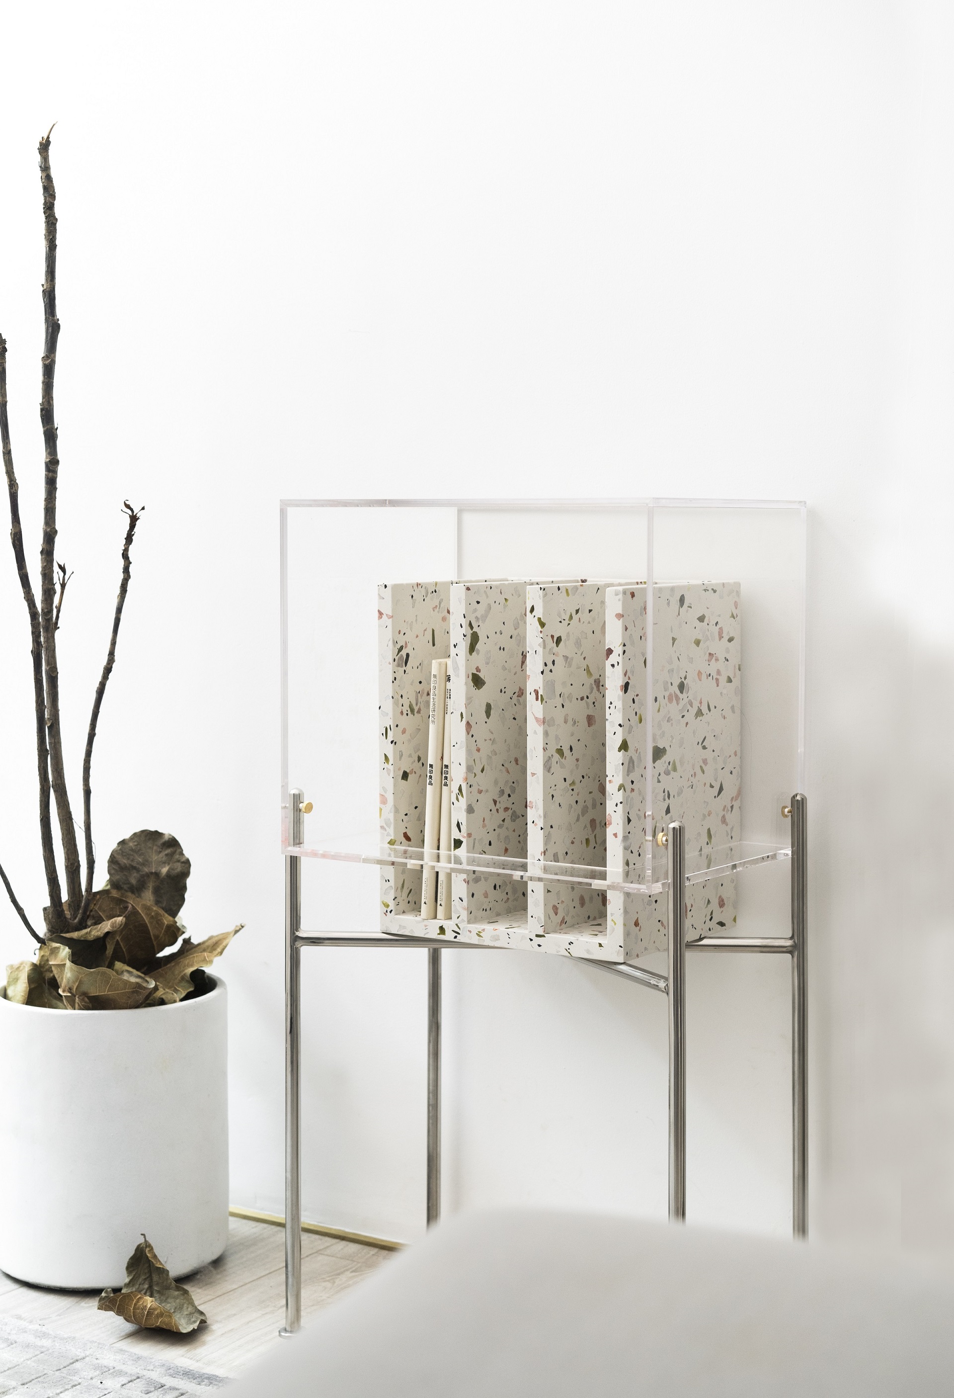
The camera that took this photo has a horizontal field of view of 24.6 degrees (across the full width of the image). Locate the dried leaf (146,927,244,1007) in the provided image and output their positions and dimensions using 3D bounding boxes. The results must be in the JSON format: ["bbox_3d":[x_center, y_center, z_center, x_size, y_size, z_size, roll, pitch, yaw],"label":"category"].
[{"bbox_3d":[-0.323,0.303,2.499,0.108,0.074,0.075,-1,4,-7],"label":"dried leaf"}]

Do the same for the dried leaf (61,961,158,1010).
[{"bbox_3d":[-0.415,0.324,2.457,0.105,0.045,0.065,-1,4,-10],"label":"dried leaf"}]

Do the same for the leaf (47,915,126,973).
[{"bbox_3d":[-0.446,0.279,2.499,0.086,0.052,0.060,-1,4,-10],"label":"leaf"}]

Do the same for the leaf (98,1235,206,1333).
[{"bbox_3d":[-0.345,0.621,2.323,0.111,0.072,0.085,-1,4,-9],"label":"leaf"}]

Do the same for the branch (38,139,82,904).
[{"bbox_3d":[-0.486,-0.201,2.552,0.039,0.908,0.050,-1,4,-11],"label":"branch"}]

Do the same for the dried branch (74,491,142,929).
[{"bbox_3d":[-0.429,0.017,2.552,0.070,0.491,0.055,-1,4,-10],"label":"dried branch"}]

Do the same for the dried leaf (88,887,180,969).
[{"bbox_3d":[-0.401,0.268,2.559,0.104,0.081,0.065,-1,4,-9],"label":"dried leaf"}]

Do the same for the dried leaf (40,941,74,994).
[{"bbox_3d":[-0.477,0.304,2.482,0.038,0.051,0.040,-1,4,-11],"label":"dried leaf"}]

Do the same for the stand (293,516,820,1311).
[{"bbox_3d":[0.068,0.234,2.215,0.467,0.862,0.305,3,5,35],"label":"stand"}]

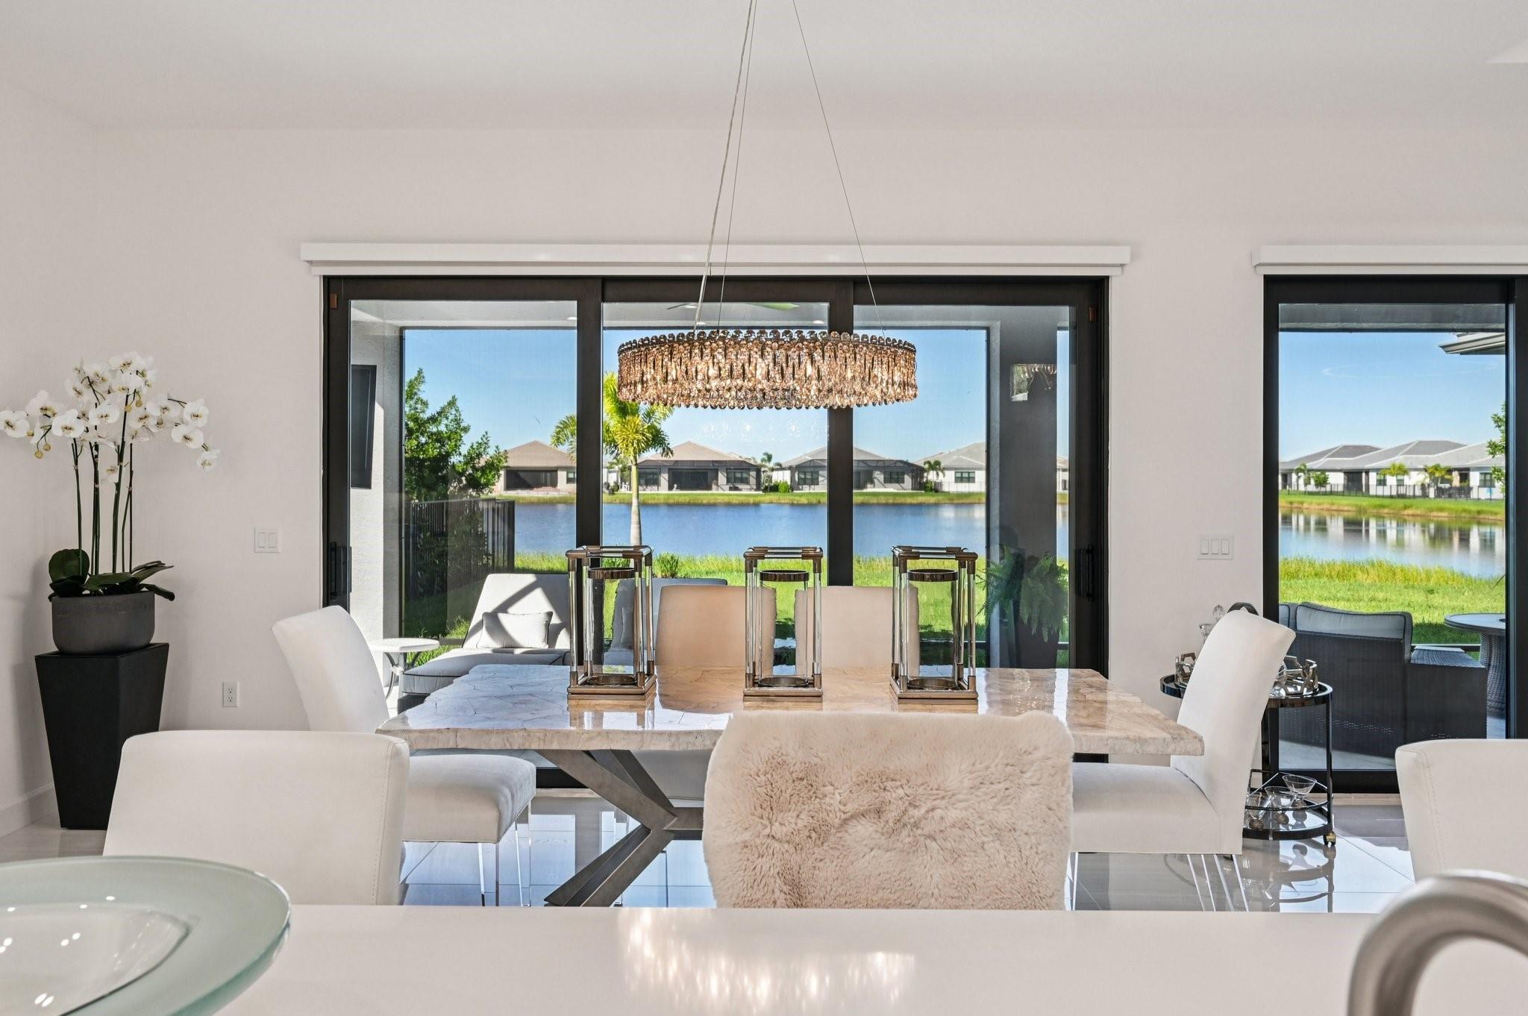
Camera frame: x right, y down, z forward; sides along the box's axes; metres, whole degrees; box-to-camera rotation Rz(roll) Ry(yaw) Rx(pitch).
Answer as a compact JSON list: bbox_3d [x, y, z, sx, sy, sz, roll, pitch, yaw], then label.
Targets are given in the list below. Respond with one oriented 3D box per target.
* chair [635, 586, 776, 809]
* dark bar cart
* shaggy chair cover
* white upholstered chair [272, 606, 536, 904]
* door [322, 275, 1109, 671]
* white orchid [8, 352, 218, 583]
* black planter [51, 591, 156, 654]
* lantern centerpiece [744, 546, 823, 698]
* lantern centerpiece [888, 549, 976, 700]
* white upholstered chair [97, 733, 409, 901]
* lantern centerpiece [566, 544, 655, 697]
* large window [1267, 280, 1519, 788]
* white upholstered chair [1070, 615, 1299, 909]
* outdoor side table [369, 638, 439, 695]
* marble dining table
[{"bbox_3d":[-0.205,0.856,3.990,0.525,1.010,0.700,0,1,0],"label":"chair"},{"bbox_3d":[1.982,1.030,4.200,0.640,0.630,0.640,0,1,0],"label":"dark bar cart"},{"bbox_3d":[0.237,0.912,1.650,0.620,1.040,0.600,0,1,0],"label":"shaggy chair cover"},{"bbox_3d":[-1.191,0.866,3.450,0.710,1.010,0.490,0,1,0],"label":"white upholstered chair"},{"bbox_3d":[-0.220,0.122,4.720,3.630,2.380,0.130,0,1,0],"label":"door"},{"bbox_3d":[-2.740,-0.125,4.278,0.860,0.980,0.470,0,1,0],"label":"white orchid"},{"bbox_3d":[-2.828,0.481,4.360,0.370,0.235,0.370,0,1,0],"label":"black planter"},{"bbox_3d":[0.060,0.376,3.424,0.250,0.475,0.250,0,1,2],"label":"lantern centerpiece"},{"bbox_3d":[0.548,0.378,3.354,0.250,0.475,0.250,0,1,2],"label":"lantern centerpiece"},{"bbox_3d":[-0.880,0.910,1.586,0.480,1.010,0.620,0,1,0],"label":"white upholstered chair"},{"bbox_3d":[-0.501,0.371,3.380,0.248,0.475,0.248,0,1,0],"label":"lantern centerpiece"},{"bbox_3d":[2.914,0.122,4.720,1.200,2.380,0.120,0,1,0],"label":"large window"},{"bbox_3d":[1.235,0.871,3.330,0.710,1.010,0.520,0,1,3],"label":"white upholstered chair"},{"bbox_3d":[-2.205,1.071,6.225,0.450,0.480,0.450,0,1,0],"label":"outdoor side table"},{"bbox_3d":[0.065,0.995,3.393,2.330,0.760,1.050,0,1,2],"label":"marble dining table"}]

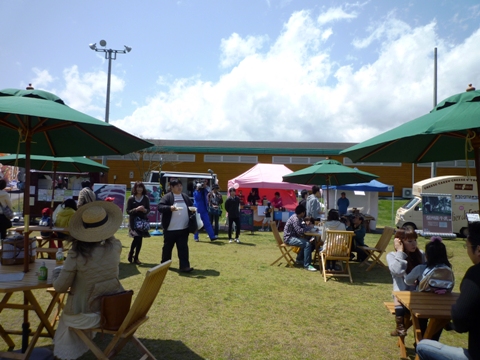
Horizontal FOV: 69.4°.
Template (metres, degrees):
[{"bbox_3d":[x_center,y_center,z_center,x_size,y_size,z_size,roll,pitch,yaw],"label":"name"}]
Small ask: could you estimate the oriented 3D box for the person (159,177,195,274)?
[{"bbox_3d":[-1.216,0.835,6.685,0.620,1.730,0.480,3,-3,-30],"label":"person"}]

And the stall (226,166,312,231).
[{"bbox_3d":[1.357,0.760,16.285,3.550,3.000,2.450,2,-3,-9],"label":"stall"}]

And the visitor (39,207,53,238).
[{"bbox_3d":[-4.208,1.037,7.500,0.320,0.880,0.440,2,-2,0],"label":"visitor"}]

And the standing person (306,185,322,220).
[{"bbox_3d":[1.916,1.043,8.800,0.420,1.740,0.470,3,-2,-18],"label":"standing person"}]

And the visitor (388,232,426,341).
[{"bbox_3d":[1.718,1.043,3.600,0.460,1.060,0.600,2,-2,0],"label":"visitor"}]

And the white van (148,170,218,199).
[{"bbox_3d":[-2.506,0.861,13.900,3.300,2.120,1.550,2,-2,-3],"label":"white van"}]

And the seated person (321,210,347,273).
[{"bbox_3d":[1.801,1.204,6.677,0.480,1.270,0.750,2,-2,5],"label":"seated person"}]

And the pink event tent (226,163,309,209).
[{"bbox_3d":[1.459,0.754,15.562,3.650,2.900,2.600,3,-2,-9],"label":"pink event tent"}]

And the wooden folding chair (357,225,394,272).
[{"bbox_3d":[2.877,1.418,7.303,0.560,0.890,0.480,2,-3,3],"label":"wooden folding chair"}]

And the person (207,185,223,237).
[{"bbox_3d":[-0.856,1.079,11.737,0.500,1.740,0.380,2,-2,0],"label":"person"}]

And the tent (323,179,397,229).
[{"bbox_3d":[5.393,0.960,16.181,2.500,2.850,2.450,2,-3,2],"label":"tent"}]

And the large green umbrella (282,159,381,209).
[{"bbox_3d":[2.014,0.688,7.800,2.200,2.390,2.200,2,-2,0],"label":"large green umbrella"}]

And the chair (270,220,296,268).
[{"bbox_3d":[0.949,1.350,7.344,0.530,0.910,0.460,1,-3,16],"label":"chair"}]

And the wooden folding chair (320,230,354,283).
[{"bbox_3d":[1.786,1.374,6.349,0.480,0.900,0.580,2,-2,4],"label":"wooden folding chair"}]

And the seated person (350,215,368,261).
[{"bbox_3d":[2.733,1.380,8.100,0.750,1.080,0.520,2,-2,-8],"label":"seated person"}]

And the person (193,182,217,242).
[{"bbox_3d":[-1.080,0.992,10.400,0.600,1.730,0.550,2,-2,11],"label":"person"}]

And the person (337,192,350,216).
[{"bbox_3d":[4.637,1.466,15.554,0.520,1.720,0.340,1,-3,6],"label":"person"}]

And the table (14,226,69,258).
[{"bbox_3d":[-3.463,1.250,6.336,1.200,0.730,0.750,2,-2,-5],"label":"table"}]

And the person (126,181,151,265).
[{"bbox_3d":[-2.045,0.880,7.005,0.460,1.640,0.360,3,-2,-12],"label":"person"}]

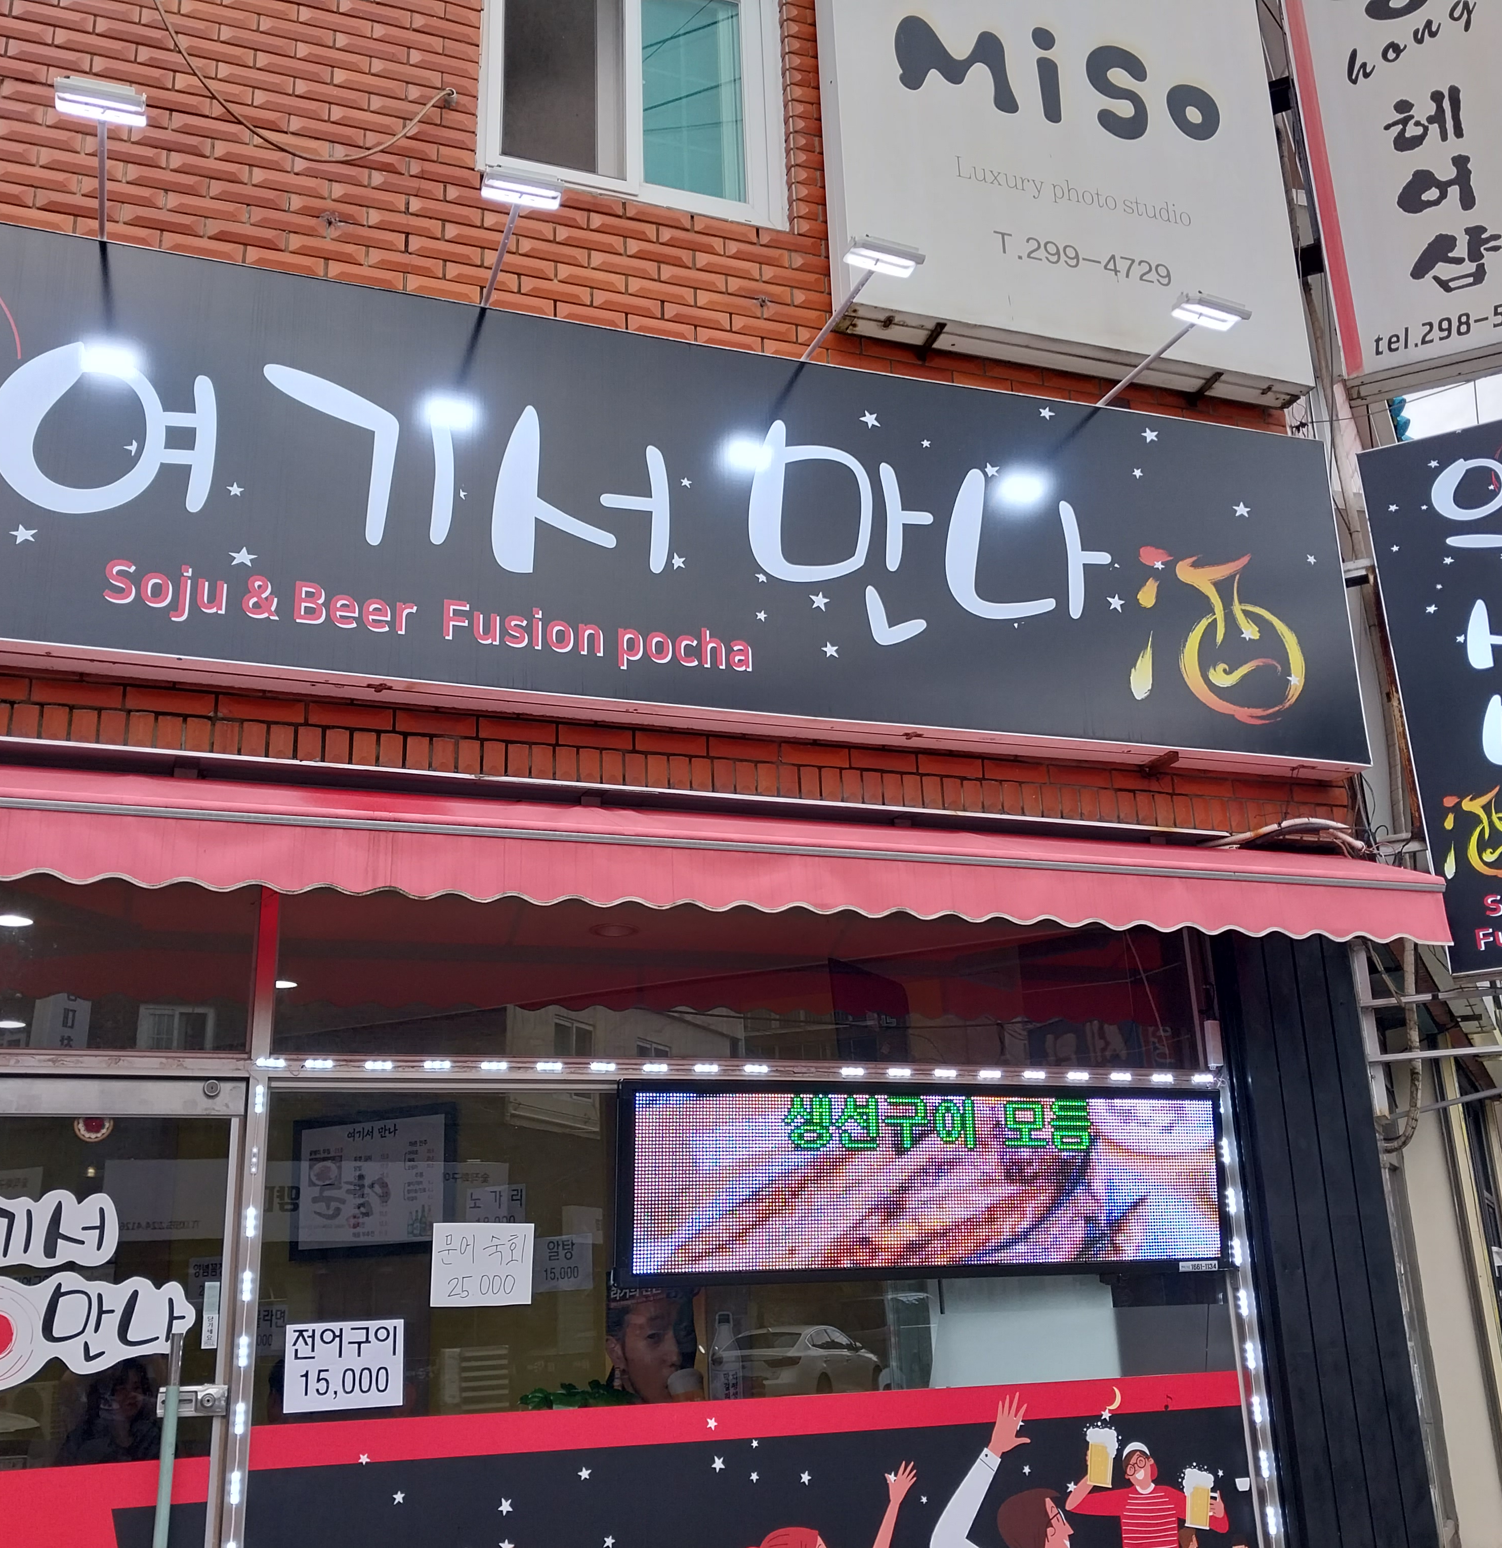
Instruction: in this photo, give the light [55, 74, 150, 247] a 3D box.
[{"bbox_3d":[-1.674,-1.547,4.013,0.210,0.100,0.645,4,-18,-19],"label":"light"}]

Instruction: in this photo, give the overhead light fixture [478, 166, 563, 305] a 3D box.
[{"bbox_3d":[-0.705,-1.472,4.354,0.210,0.100,0.645,4,-18,-19],"label":"overhead light fixture"}]

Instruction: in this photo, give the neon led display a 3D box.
[{"bbox_3d":[0.564,1.215,4.637,1.995,0.550,0.080,4,-14,-19],"label":"neon led display"}]

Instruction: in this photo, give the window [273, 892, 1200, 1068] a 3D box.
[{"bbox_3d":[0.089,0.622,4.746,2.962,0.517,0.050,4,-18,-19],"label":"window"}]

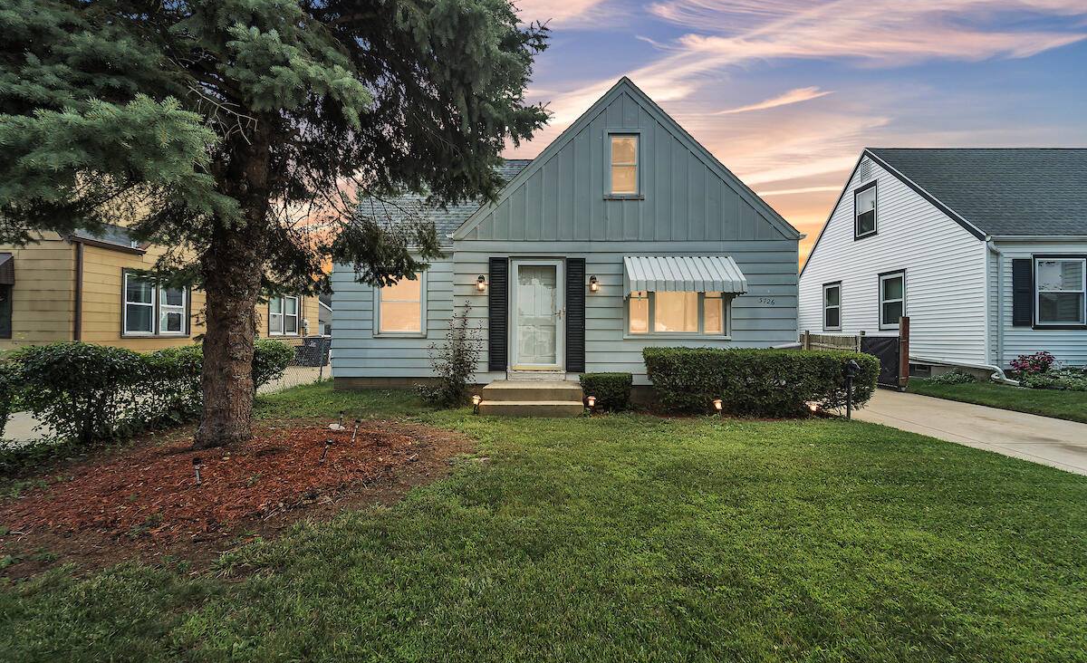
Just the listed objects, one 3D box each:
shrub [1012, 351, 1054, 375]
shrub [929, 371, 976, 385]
[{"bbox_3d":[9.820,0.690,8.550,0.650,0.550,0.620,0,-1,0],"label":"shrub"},{"bbox_3d":[9.020,1.010,9.350,0.500,0.300,0.720,0,-1,0],"label":"shrub"}]

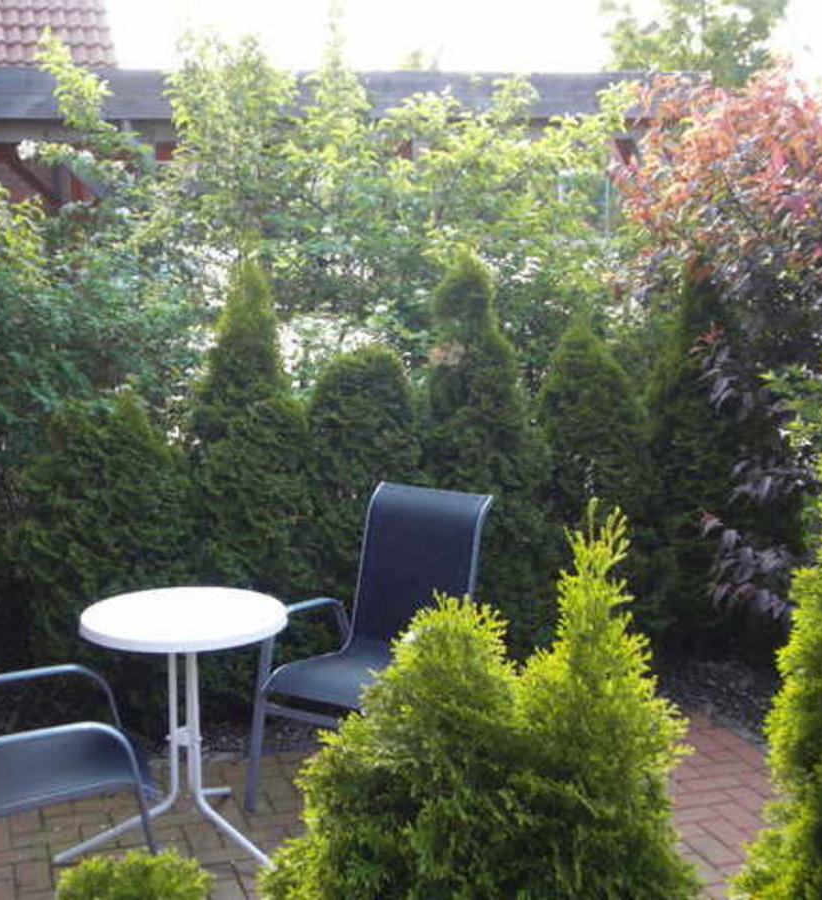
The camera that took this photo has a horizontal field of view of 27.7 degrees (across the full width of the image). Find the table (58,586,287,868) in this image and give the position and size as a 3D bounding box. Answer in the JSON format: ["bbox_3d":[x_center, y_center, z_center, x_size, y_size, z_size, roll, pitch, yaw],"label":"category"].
[{"bbox_3d":[-0.664,0.823,4.949,0.640,0.700,0.640,0,10,0],"label":"table"}]

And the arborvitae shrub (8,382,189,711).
[{"bbox_3d":[-1.132,0.353,6.213,0.640,1.147,0.620,0,10,0],"label":"arborvitae shrub"}]

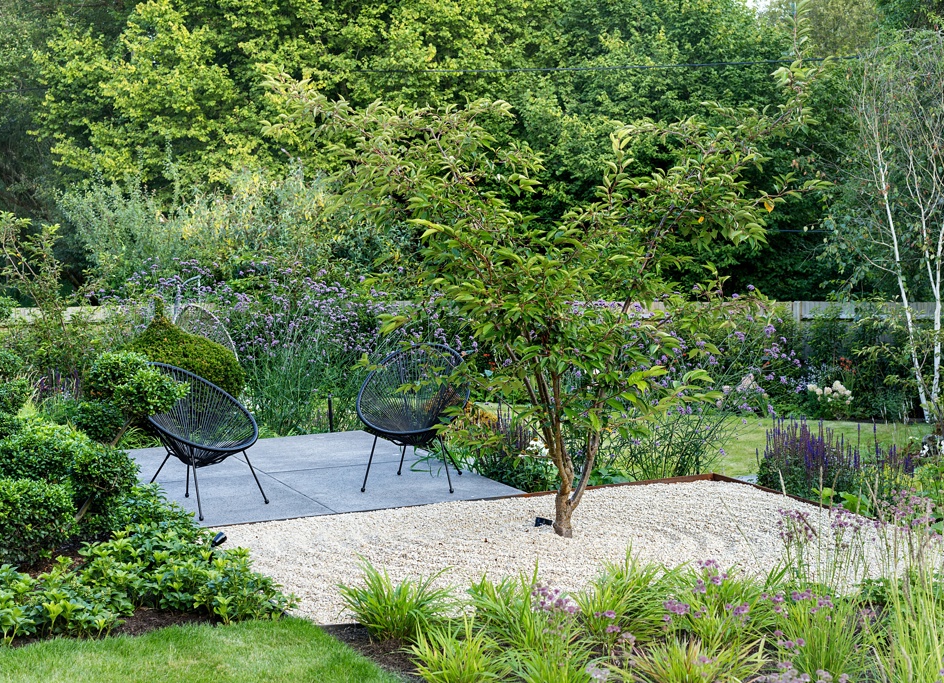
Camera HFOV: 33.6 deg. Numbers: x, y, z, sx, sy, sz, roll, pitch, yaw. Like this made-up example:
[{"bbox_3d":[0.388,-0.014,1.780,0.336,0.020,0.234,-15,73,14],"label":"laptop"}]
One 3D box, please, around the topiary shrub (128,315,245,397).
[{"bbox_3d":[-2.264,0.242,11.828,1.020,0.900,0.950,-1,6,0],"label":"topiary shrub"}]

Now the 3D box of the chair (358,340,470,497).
[{"bbox_3d":[-0.347,0.474,9.988,0.720,0.860,0.760,0,6,12],"label":"chair"}]

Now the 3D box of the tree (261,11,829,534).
[{"bbox_3d":[0.415,-0.335,8.358,2.950,2.770,2.500,-1,6,0],"label":"tree"}]

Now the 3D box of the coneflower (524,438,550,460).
[{"bbox_3d":[0.407,0.675,9.865,0.150,0.125,0.130,-1,6,0],"label":"coneflower"}]

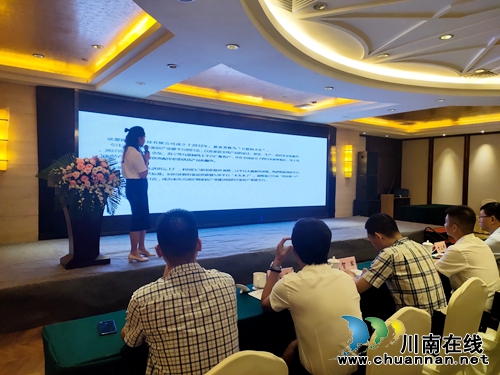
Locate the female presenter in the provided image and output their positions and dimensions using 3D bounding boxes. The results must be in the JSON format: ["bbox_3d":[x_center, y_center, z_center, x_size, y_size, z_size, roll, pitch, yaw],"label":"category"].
[{"bbox_3d":[-1.385,0.070,4.140,0.400,1.660,0.470,0,2,-31],"label":"female presenter"}]

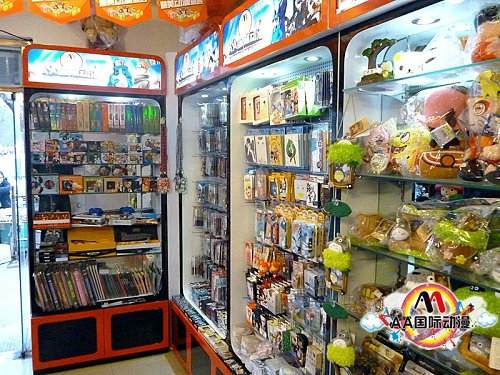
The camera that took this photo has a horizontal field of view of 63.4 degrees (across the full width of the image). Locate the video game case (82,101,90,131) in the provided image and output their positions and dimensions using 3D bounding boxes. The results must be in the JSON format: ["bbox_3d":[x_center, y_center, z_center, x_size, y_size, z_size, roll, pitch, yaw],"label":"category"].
[{"bbox_3d":[-1.110,-0.475,2.752,0.045,0.192,0.140,-1,5,-21],"label":"video game case"}]

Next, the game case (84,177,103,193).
[{"bbox_3d":[-1.061,-0.011,2.754,0.127,0.118,0.020,-2,6,-22],"label":"game case"}]

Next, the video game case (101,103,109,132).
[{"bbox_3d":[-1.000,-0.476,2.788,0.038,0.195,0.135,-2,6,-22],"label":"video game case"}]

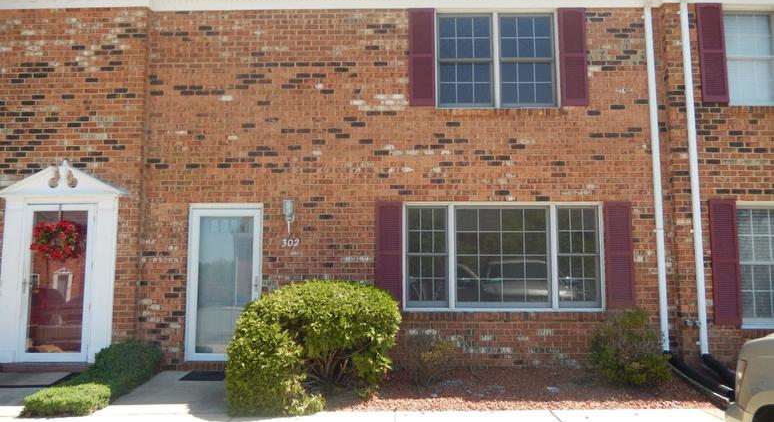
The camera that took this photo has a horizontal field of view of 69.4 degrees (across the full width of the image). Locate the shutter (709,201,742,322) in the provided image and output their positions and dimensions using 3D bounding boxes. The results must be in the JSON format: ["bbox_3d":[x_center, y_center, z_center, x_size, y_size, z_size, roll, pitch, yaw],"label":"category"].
[{"bbox_3d":[4.415,0.662,7.303,0.355,1.632,0.040,0,-6,1],"label":"shutter"}]

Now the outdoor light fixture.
[{"bbox_3d":[-1.305,0.076,7.434,0.135,0.448,0.170,0,-6,0],"label":"outdoor light fixture"}]

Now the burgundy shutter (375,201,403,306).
[{"bbox_3d":[0.027,0.578,7.461,0.355,1.416,0.040,0,-6,1],"label":"burgundy shutter"}]

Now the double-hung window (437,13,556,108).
[{"bbox_3d":[1.531,-2.111,7.774,1.692,1.377,0.100,0,-6,0],"label":"double-hung window"}]

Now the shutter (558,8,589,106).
[{"bbox_3d":[2.578,-2.133,7.720,0.370,1.400,0.040,0,-6,0],"label":"shutter"}]

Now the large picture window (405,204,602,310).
[{"bbox_3d":[1.554,0.605,7.479,2.666,1.429,0.110,0,-6,0],"label":"large picture window"}]

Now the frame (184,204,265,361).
[{"bbox_3d":[-2.179,0.937,7.467,0.983,2.092,0.120,0,-6,1],"label":"frame"}]

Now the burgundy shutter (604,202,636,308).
[{"bbox_3d":[3.095,0.582,7.426,0.370,1.423,0.040,0,-6,1],"label":"burgundy shutter"}]

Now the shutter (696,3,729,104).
[{"bbox_3d":[4.431,-2.154,7.600,0.370,1.400,0.040,0,-6,0],"label":"shutter"}]

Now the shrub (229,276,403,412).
[{"bbox_3d":[-0.737,1.452,6.366,1.820,1.300,1.450,0,-6,1],"label":"shrub"}]

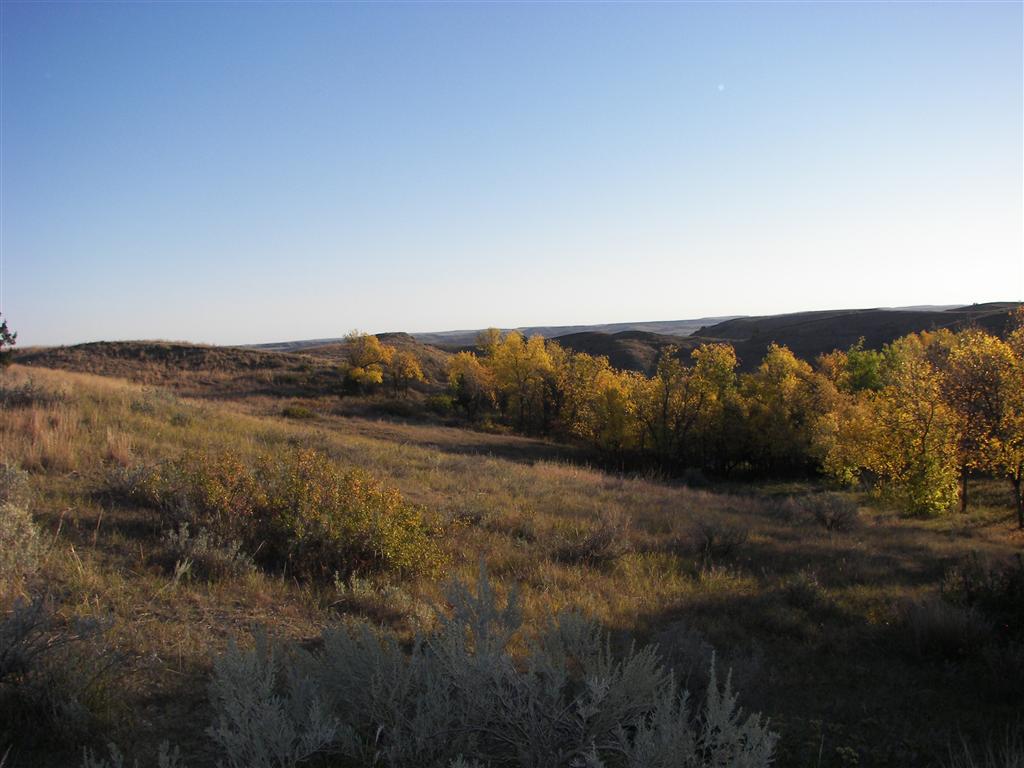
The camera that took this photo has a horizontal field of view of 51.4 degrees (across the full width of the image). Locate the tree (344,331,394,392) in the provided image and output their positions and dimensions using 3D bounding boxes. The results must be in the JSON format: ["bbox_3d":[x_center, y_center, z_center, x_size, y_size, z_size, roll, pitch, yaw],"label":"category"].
[{"bbox_3d":[-13.382,-2.113,100.000,4.700,5.820,4.500,-2,3,0],"label":"tree"}]

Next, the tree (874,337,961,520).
[{"bbox_3d":[12.155,1.217,32.000,2.760,5.410,3.000,-2,3,0],"label":"tree"}]

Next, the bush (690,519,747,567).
[{"bbox_3d":[2.923,2.233,15.000,0.790,0.590,0.850,-2,3,0],"label":"bush"}]

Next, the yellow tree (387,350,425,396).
[{"bbox_3d":[-10.001,-1.080,100.000,3.570,4.510,3.500,-2,3,0],"label":"yellow tree"}]

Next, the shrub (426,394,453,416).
[{"bbox_3d":[-5.174,1.534,76.000,2.140,1.570,2.000,-2,3,0],"label":"shrub"}]

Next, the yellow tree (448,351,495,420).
[{"bbox_3d":[-3.043,0.113,80.000,3.760,5.260,3.700,-2,3,0],"label":"yellow tree"}]

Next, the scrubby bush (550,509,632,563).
[{"bbox_3d":[1.008,1.946,13.500,0.960,0.650,1.000,-2,3,0],"label":"scrubby bush"}]

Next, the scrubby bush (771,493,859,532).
[{"bbox_3d":[5.965,2.534,21.000,1.680,0.750,1.500,-2,3,0],"label":"scrubby bush"}]

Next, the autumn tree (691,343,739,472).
[{"bbox_3d":[8.557,0.909,45.000,2.030,5.320,2.400,-2,3,0],"label":"autumn tree"}]

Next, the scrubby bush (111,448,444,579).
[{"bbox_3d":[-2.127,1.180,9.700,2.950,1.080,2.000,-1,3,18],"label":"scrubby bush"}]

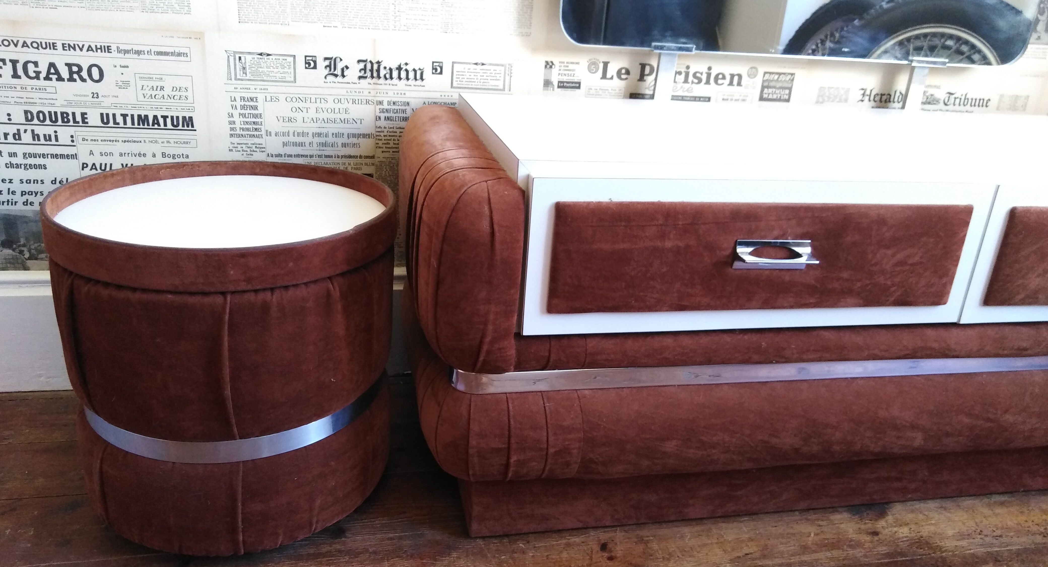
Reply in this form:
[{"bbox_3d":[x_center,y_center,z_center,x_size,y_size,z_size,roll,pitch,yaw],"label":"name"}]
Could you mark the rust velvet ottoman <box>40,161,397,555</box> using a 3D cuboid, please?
[{"bbox_3d":[-0.396,0.096,1.060,0.420,0.449,0.420,0,22,-13],"label":"rust velvet ottoman"}]

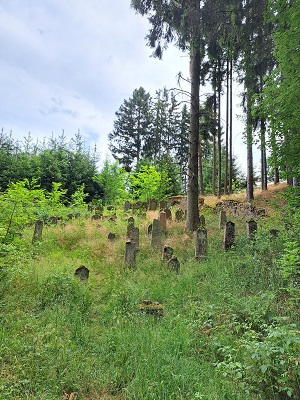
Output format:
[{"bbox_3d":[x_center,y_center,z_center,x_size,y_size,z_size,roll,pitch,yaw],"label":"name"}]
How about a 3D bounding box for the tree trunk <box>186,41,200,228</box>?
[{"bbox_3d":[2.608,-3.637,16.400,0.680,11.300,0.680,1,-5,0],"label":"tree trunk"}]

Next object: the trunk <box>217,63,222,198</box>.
[{"bbox_3d":[7.174,-7.092,28.500,0.420,13.800,0.420,1,-5,0],"label":"trunk"}]

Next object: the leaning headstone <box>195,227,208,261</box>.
[{"bbox_3d":[2.330,2.029,12.500,0.470,1.400,0.200,5,-5,-18],"label":"leaning headstone"}]

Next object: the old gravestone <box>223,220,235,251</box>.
[{"bbox_3d":[3.831,1.738,13.500,0.420,1.420,0.200,8,-6,-22],"label":"old gravestone"}]

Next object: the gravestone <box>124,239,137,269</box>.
[{"bbox_3d":[-0.816,2.259,11.600,0.430,1.250,0.180,5,-5,-12],"label":"gravestone"}]

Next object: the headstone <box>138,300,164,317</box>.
[{"bbox_3d":[0.030,2.201,5.600,0.480,0.300,0.260,2,-5,-8],"label":"headstone"}]

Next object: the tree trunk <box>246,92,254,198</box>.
[{"bbox_3d":[8.879,-4.771,24.500,0.550,9.800,0.550,1,-5,0],"label":"tree trunk"}]

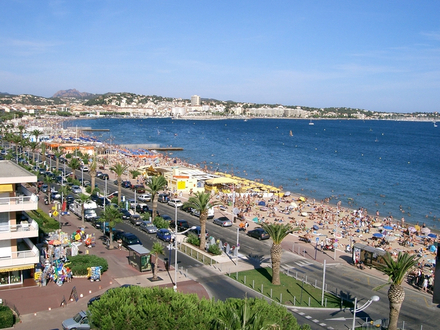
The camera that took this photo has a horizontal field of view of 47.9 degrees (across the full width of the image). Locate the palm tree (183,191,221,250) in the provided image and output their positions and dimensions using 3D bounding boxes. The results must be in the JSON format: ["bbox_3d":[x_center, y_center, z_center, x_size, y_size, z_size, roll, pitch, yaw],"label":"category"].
[{"bbox_3d":[-2.426,8.142,73.113,5.600,8.850,5.600,1,6,0],"label":"palm tree"}]

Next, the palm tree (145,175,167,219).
[{"bbox_3d":[-11.817,6.165,90.714,5.000,8.700,5.000,-2,7,-30],"label":"palm tree"}]

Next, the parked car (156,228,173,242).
[{"bbox_3d":[-8.660,11.080,78.460,1.600,1.450,3.400,-3,7,-34],"label":"parked car"}]

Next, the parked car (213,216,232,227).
[{"bbox_3d":[0.521,10.185,90.374,1.700,1.350,3.950,-3,7,-33],"label":"parked car"}]

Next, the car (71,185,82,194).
[{"bbox_3d":[-35.160,6.030,121.900,1.740,1.450,4.300,-2,7,-29],"label":"car"}]

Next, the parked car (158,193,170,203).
[{"bbox_3d":[-12.870,7.440,111.860,1.740,1.520,4.100,-2,7,-30],"label":"parked car"}]

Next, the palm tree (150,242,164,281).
[{"bbox_3d":[-7.605,11.629,60.293,1.750,4.622,1.750,1,6,0],"label":"palm tree"}]

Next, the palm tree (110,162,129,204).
[{"bbox_3d":[-21.333,4.168,105.361,4.200,9.446,4.200,1,6,0],"label":"palm tree"}]

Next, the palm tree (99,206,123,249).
[{"bbox_3d":[-16.216,9.210,73.520,3.600,6.351,3.600,1,6,0],"label":"palm tree"}]

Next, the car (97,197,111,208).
[{"bbox_3d":[-24.458,8.044,104.666,1.740,1.500,4.250,-2,7,-30],"label":"car"}]

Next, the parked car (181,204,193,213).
[{"bbox_3d":[-6.670,8.760,101.180,1.700,1.430,4.000,-3,7,-31],"label":"parked car"}]

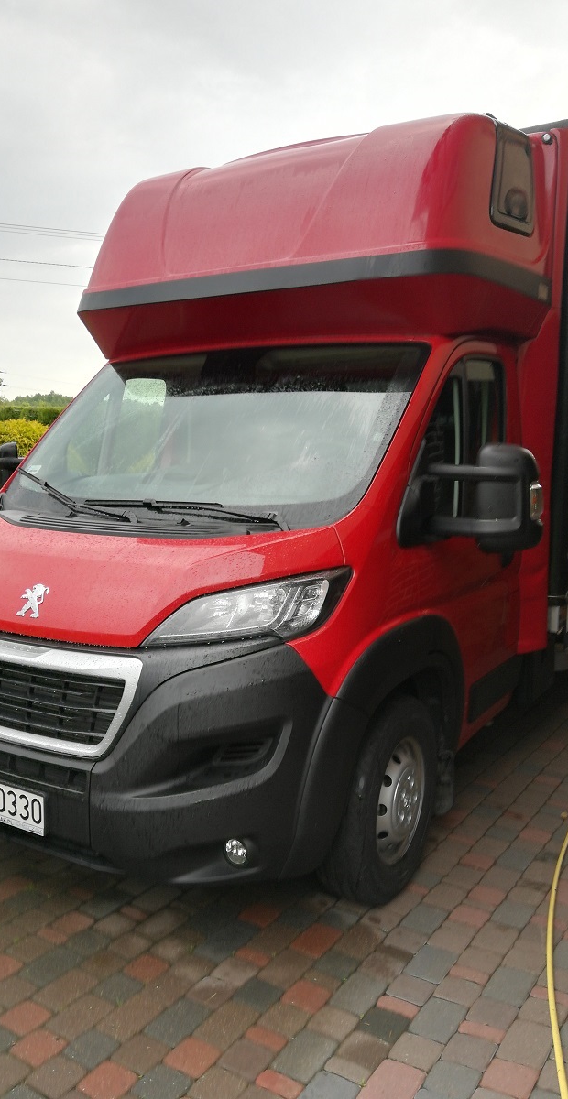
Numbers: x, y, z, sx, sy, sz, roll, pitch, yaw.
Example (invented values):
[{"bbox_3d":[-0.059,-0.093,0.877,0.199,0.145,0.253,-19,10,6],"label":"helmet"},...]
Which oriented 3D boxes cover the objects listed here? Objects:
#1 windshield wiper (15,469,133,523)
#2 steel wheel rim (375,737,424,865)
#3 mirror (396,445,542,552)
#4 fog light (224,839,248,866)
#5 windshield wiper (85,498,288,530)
[{"bbox_3d":[-0.866,-0.220,3.324,0.080,0.070,0.928,-4,20,-45],"label":"windshield wiper"},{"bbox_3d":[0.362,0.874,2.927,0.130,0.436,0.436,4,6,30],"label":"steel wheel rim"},{"bbox_3d":[0.646,-0.182,2.811,0.440,0.370,0.270,5,6,32],"label":"mirror"},{"bbox_3d":[-0.131,0.901,2.477,0.085,0.085,0.055,5,6,32],"label":"fog light"},{"bbox_3d":[-0.376,-0.141,3.015,0.913,0.075,0.070,9,8,29],"label":"windshield wiper"}]

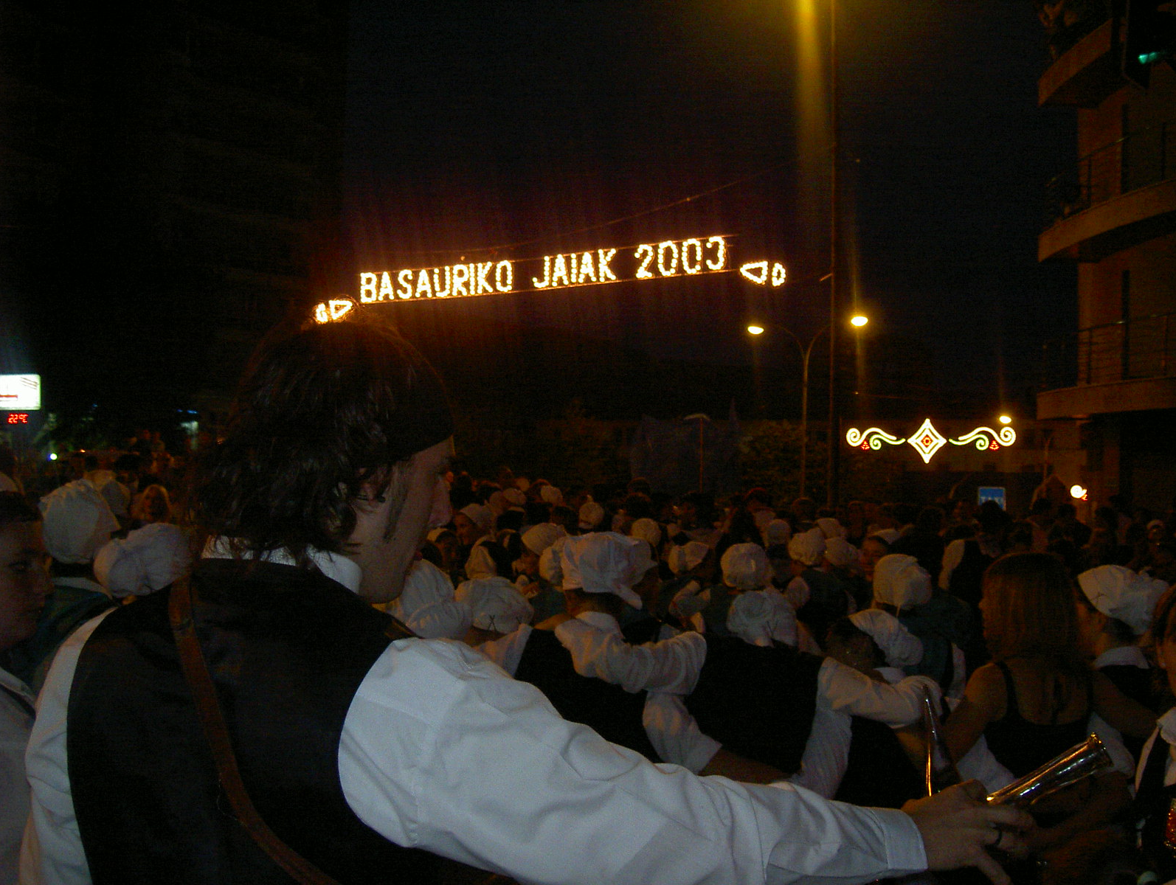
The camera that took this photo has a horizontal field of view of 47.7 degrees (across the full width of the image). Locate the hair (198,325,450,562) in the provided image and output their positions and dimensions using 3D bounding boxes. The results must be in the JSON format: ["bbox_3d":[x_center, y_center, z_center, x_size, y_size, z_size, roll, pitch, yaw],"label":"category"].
[{"bbox_3d":[-0.240,0.000,1.200,0.235,0.225,0.200,2,-2,-30],"label":"hair"}]

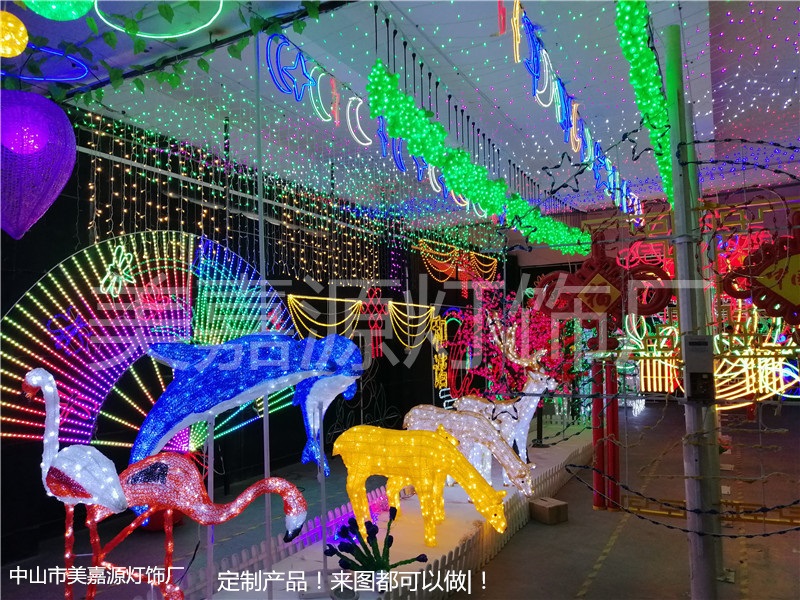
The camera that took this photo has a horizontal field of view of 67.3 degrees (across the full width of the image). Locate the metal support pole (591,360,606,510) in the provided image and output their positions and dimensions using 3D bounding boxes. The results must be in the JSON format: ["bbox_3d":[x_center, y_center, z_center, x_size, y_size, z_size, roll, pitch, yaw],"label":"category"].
[{"bbox_3d":[1.775,1.203,5.363,0.105,1.290,0.105,-1,-4,0],"label":"metal support pole"}]

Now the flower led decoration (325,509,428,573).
[{"bbox_3d":[-0.139,1.439,3.550,0.580,0.380,0.480,-2,-5,0],"label":"flower led decoration"}]

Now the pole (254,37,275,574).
[{"bbox_3d":[-0.770,0.010,3.399,0.032,3.185,0.032,-2,-5,0],"label":"pole"}]

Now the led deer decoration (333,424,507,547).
[{"bbox_3d":[0.100,1.240,4.205,1.240,0.760,0.440,-2,-4,18],"label":"led deer decoration"}]

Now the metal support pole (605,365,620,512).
[{"bbox_3d":[1.896,1.200,5.356,0.105,1.290,0.105,-1,-4,0],"label":"metal support pole"}]

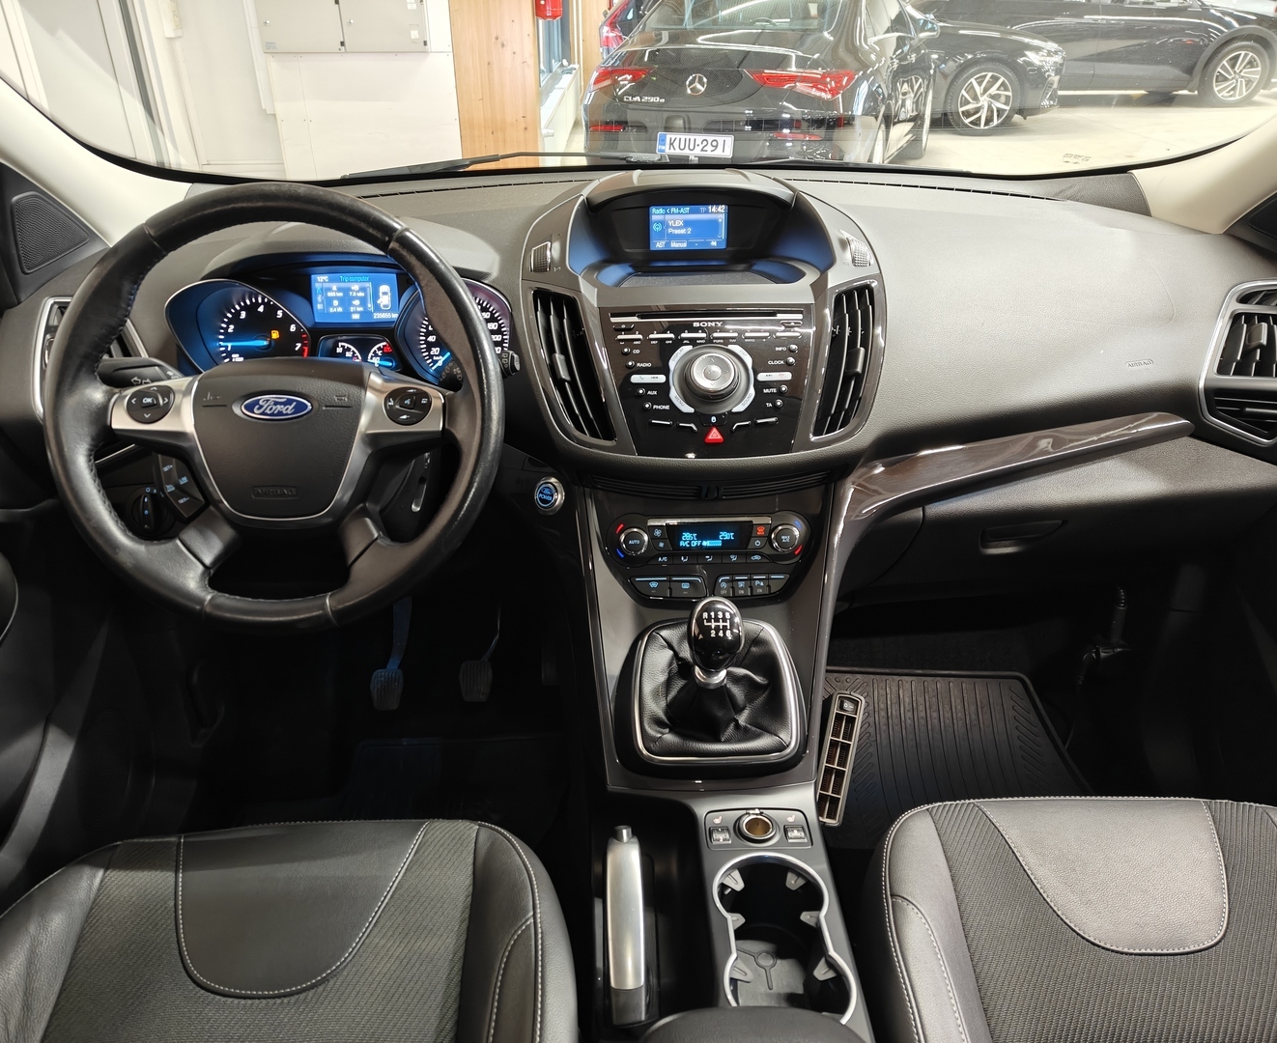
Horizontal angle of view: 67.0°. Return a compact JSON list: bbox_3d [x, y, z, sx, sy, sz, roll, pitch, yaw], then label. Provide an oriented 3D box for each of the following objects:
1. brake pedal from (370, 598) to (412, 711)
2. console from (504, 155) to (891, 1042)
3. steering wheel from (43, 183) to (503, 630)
[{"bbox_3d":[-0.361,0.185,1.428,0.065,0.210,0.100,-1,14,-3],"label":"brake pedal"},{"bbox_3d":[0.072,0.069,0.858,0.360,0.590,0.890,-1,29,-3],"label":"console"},{"bbox_3d":[-0.302,-0.096,0.832,0.375,0.375,0.095,-1,5,-3],"label":"steering wheel"}]

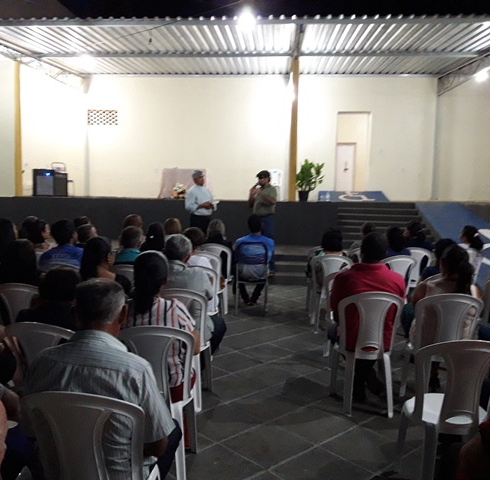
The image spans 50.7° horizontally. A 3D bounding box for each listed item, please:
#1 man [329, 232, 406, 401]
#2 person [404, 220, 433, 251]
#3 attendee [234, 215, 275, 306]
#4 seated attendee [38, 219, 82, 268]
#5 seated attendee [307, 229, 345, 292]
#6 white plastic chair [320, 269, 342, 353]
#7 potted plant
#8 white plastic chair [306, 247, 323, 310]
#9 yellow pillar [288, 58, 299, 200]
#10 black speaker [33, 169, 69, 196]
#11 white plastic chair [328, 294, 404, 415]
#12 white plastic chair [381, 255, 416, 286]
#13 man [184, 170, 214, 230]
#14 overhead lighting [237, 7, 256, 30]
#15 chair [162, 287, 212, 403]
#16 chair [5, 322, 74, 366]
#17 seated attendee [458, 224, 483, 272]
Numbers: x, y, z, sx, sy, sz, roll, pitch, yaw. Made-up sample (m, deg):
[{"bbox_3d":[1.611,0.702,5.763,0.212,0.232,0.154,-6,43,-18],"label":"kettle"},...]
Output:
[{"bbox_3d":[0.830,0.559,3.915,0.560,1.300,0.700,1,5,-2],"label":"man"},{"bbox_3d":[2.268,0.335,7.084,0.470,1.220,0.750,0,6,-14],"label":"person"},{"bbox_3d":[0.136,0.273,7.129,0.520,1.255,0.700,1,6,1],"label":"attendee"},{"bbox_3d":[-1.640,0.421,5.159,0.500,1.289,0.760,2,6,15],"label":"seated attendee"},{"bbox_3d":[0.973,0.430,6.131,0.500,1.160,0.720,1,6,-1],"label":"seated attendee"},{"bbox_3d":[0.883,0.684,4.820,0.460,0.890,0.520,1,5,2],"label":"white plastic chair"},{"bbox_3d":[1.376,-1.252,10.928,0.600,0.910,0.580,1,6,4],"label":"potted plant"},{"bbox_3d":[1.038,0.496,6.931,0.460,0.890,0.520,1,5,1],"label":"white plastic chair"},{"bbox_3d":[1.013,-2.235,10.659,0.150,2.899,0.150,1,6,1],"label":"yellow pillar"},{"bbox_3d":[-4.595,-1.350,12.235,0.800,0.620,0.420,1,6,4],"label":"black speaker"},{"bbox_3d":[0.847,0.774,3.824,0.460,0.890,0.520,1,5,-1],"label":"white plastic chair"},{"bbox_3d":[1.658,0.596,6.036,0.470,0.885,0.520,0,6,-9],"label":"white plastic chair"},{"bbox_3d":[-0.800,-0.309,8.764,0.380,1.740,0.500,4,7,30],"label":"man"},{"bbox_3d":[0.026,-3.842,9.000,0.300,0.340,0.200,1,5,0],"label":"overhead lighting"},{"bbox_3d":[-0.476,0.769,3.856,0.470,0.885,0.520,1,6,0],"label":"chair"},{"bbox_3d":[-0.973,0.793,2.733,0.440,0.860,0.510,2,6,5],"label":"chair"},{"bbox_3d":[2.816,0.384,6.916,0.460,1.180,0.750,-1,6,-18],"label":"seated attendee"}]

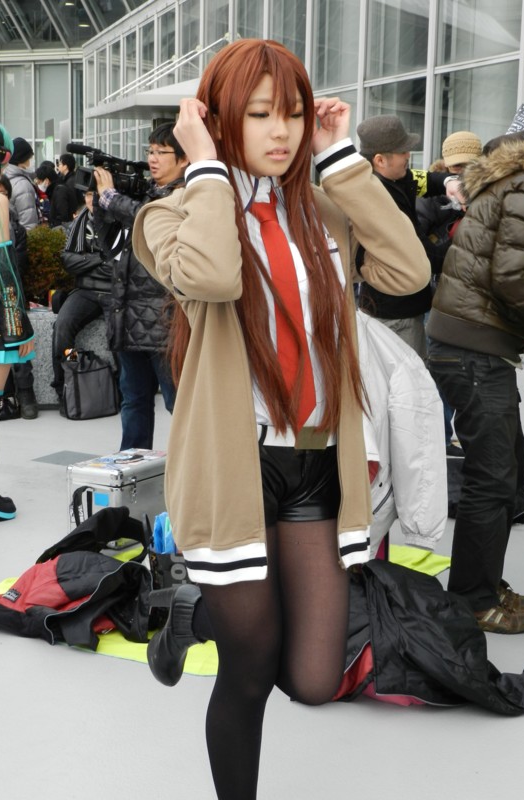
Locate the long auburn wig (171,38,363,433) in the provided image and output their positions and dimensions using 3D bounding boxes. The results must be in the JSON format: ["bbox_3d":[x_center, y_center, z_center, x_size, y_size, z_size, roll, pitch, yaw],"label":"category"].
[{"bbox_3d":[-0.001,-0.288,2.153,0.290,0.673,0.300,-4,11,-30],"label":"long auburn wig"}]

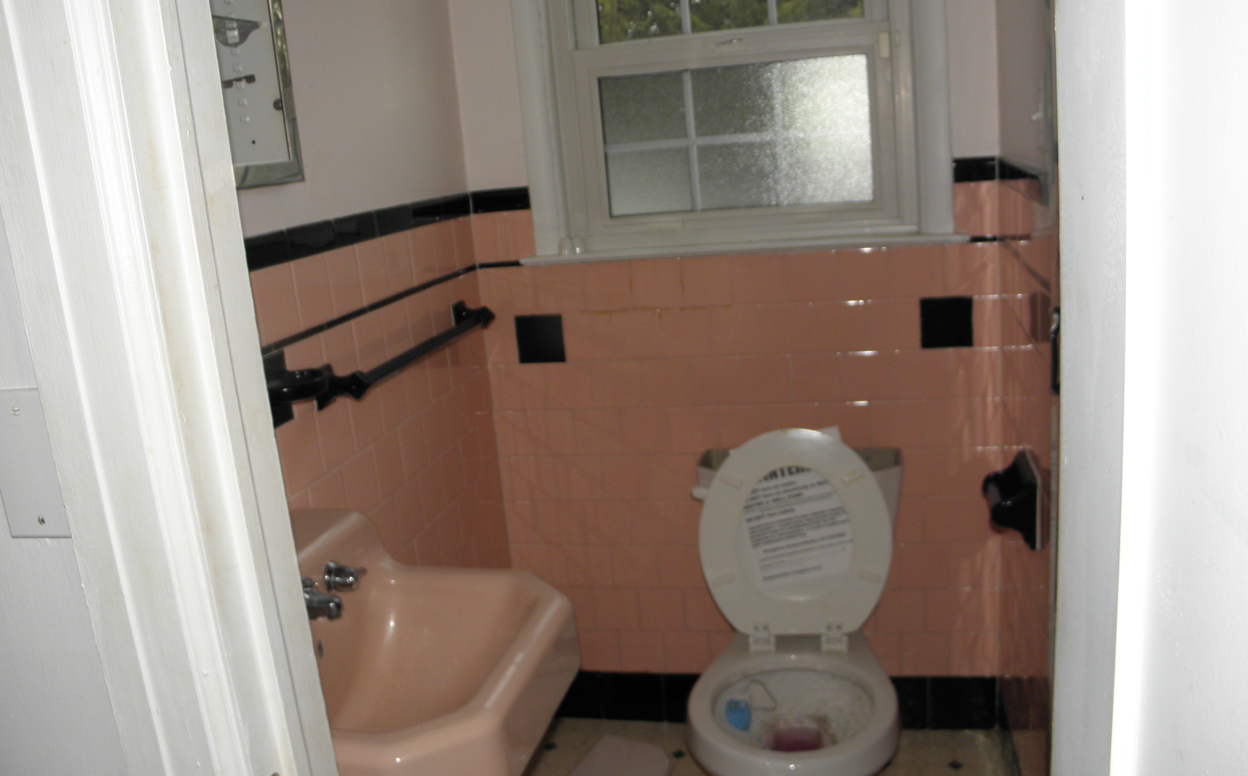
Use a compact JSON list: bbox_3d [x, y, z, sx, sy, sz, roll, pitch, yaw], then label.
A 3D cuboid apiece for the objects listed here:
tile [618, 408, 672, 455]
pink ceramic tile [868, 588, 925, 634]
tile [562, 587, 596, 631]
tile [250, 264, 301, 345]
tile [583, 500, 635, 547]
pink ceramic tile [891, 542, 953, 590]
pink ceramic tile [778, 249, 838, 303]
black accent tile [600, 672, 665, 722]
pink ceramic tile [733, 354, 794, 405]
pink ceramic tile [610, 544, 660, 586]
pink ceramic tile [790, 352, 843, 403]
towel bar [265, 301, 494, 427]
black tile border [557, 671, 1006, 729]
[{"bbox_3d":[0.049,0.096,2.281,0.108,0.108,0.009,-2,14,13],"label":"tile"},{"bbox_3d":[0.625,0.502,2.281,0.108,0.108,0.010,-2,14,11],"label":"pink ceramic tile"},{"bbox_3d":[-0.126,0.527,2.433,0.108,0.108,0.012,-2,14,13],"label":"tile"},{"bbox_3d":[-0.505,-0.122,1.462,0.010,0.105,0.107,-2,14,13],"label":"tile"},{"bbox_3d":[-0.039,0.312,2.356,0.108,0.108,0.009,-2,14,13],"label":"tile"},{"bbox_3d":[0.665,0.393,2.225,0.108,0.108,0.009,-2,14,13],"label":"pink ceramic tile"},{"bbox_3d":[0.394,-0.235,2.121,0.108,0.108,0.009,-2,14,13],"label":"pink ceramic tile"},{"bbox_3d":[0.022,0.742,2.442,0.155,0.128,0.010,-2,14,13],"label":"black accent tile"},{"bbox_3d":[0.306,-0.019,2.196,0.108,0.108,0.009,-2,14,13],"label":"pink ceramic tile"},{"bbox_3d":[0.026,0.415,2.357,0.108,0.108,0.009,-2,14,12],"label":"pink ceramic tile"},{"bbox_3d":[0.417,-0.022,2.181,0.108,0.108,0.010,-2,14,11],"label":"pink ceramic tile"},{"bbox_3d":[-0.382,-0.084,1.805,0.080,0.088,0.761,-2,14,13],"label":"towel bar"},{"bbox_3d":[0.303,0.730,2.386,1.085,0.131,0.012,-2,14,12],"label":"black tile border"}]

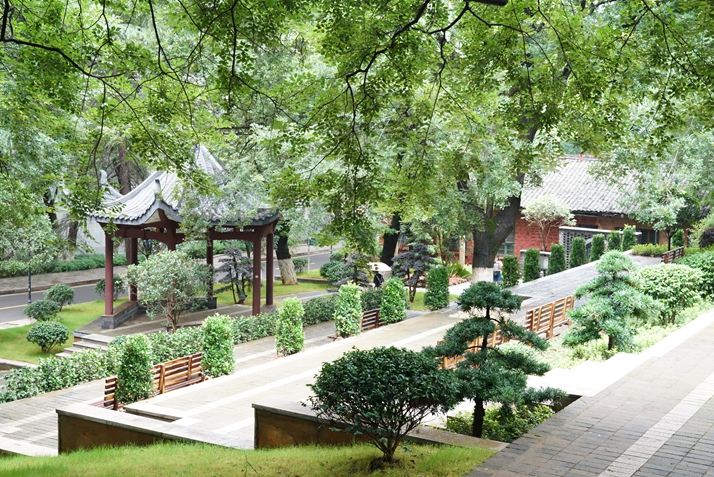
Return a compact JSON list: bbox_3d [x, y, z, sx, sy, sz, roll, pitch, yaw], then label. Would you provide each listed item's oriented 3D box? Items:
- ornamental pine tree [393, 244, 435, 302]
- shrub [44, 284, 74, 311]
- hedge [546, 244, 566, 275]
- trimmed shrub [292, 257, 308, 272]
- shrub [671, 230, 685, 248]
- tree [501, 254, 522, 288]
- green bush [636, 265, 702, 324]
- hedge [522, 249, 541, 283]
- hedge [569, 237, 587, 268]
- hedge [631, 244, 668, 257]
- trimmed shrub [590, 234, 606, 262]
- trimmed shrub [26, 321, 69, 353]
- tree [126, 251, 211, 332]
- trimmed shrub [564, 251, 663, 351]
[{"bbox_3d":[2.492,1.535,38.801,1.863,2.558,1.750,0,5,0],"label":"ornamental pine tree"},{"bbox_3d":[-10.328,2.048,31.000,1.050,0.920,1.030,1,5,0],"label":"shrub"},{"bbox_3d":[9.450,1.045,42.360,0.920,1.526,0.900,0,5,0],"label":"hedge"},{"bbox_3d":[-3.290,1.530,52.036,0.932,0.908,0.930,0,5,0],"label":"trimmed shrub"},{"bbox_3d":[20.489,0.191,57.000,0.850,1.500,0.850,1,5,0],"label":"shrub"},{"bbox_3d":[6.583,1.429,38.359,0.860,1.491,0.860,0,5,0],"label":"tree"},{"bbox_3d":[8.651,1.561,24.867,1.888,1.684,1.800,0,5,0],"label":"green bush"},{"bbox_3d":[8.427,1.300,43.000,0.800,1.660,0.800,4,6,32],"label":"hedge"},{"bbox_3d":[10.179,0.672,40.979,0.700,1.420,0.700,4,6,30],"label":"hedge"},{"bbox_3d":[15.395,0.632,47.000,2.400,0.620,1.200,4,6,32],"label":"hedge"},{"bbox_3d":[11.799,0.478,43.664,0.680,1.400,0.680,4,6,30],"label":"trimmed shrub"},{"bbox_3d":[-10.224,3.268,29.543,1.387,1.089,1.350,0,5,0],"label":"trimmed shrub"},{"bbox_3d":[-5.826,1.866,27.719,2.565,3.000,2.400,0,5,0],"label":"tree"},{"bbox_3d":[5.630,1.361,19.600,2.100,2.200,2.050,1,5,0],"label":"trimmed shrub"}]

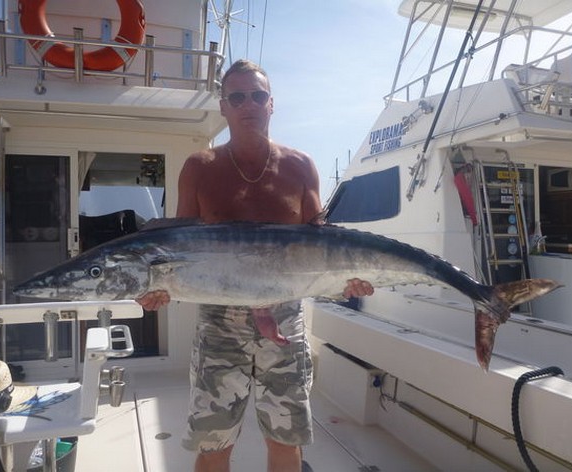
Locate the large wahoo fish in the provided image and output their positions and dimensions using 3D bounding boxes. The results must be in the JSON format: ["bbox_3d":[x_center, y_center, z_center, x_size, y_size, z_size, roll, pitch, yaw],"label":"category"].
[{"bbox_3d":[0.001,0.173,1.480,1.560,0.430,0.190,0,1,0],"label":"large wahoo fish"}]

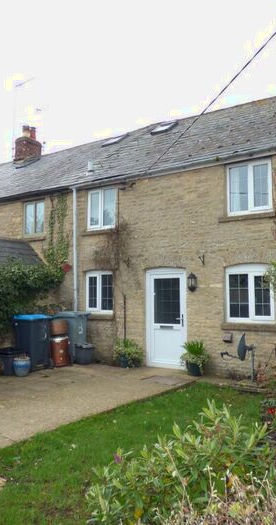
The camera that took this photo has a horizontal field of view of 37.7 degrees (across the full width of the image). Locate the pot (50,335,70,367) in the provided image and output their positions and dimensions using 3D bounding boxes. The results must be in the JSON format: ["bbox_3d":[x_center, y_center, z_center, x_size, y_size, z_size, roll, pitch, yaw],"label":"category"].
[{"bbox_3d":[-1.612,1.858,8.465,0.410,0.580,0.410,-1,-3,0],"label":"pot"}]

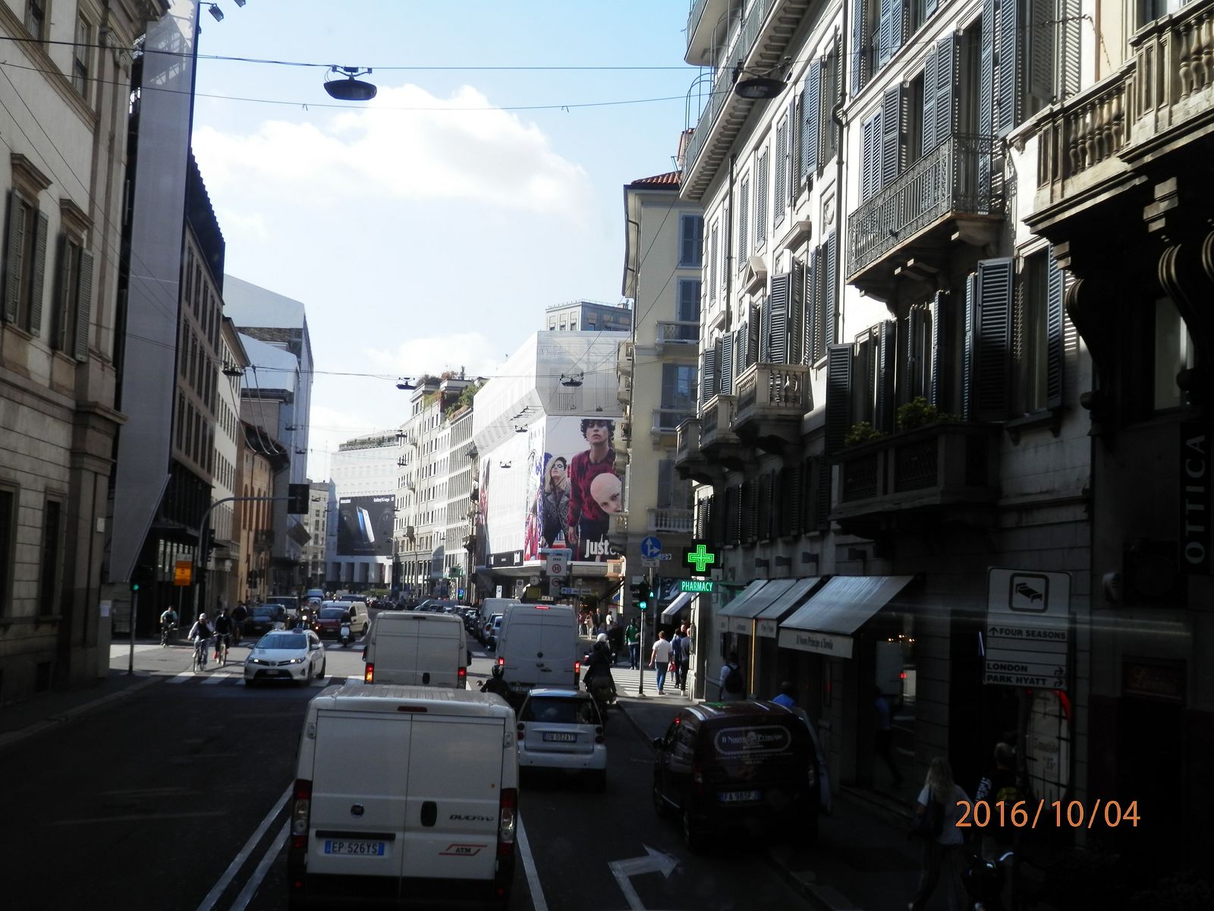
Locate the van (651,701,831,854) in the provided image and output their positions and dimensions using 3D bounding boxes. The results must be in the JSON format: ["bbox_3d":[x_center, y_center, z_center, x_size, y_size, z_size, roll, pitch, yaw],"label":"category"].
[{"bbox_3d":[1.650,4.210,21.518,1.700,1.710,3.950,-1,-4,-5],"label":"van"}]

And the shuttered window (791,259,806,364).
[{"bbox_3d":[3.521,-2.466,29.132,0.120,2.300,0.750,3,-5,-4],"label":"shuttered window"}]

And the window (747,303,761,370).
[{"bbox_3d":[3.345,-2.506,35.800,0.300,2.000,1.200,3,-5,-4],"label":"window"}]

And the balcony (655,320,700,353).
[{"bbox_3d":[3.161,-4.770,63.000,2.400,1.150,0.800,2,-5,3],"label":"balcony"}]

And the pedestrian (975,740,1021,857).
[{"bbox_3d":[4.050,3.843,16.327,0.520,1.730,0.420,3,-5,-3],"label":"pedestrian"}]

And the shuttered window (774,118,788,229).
[{"bbox_3d":[3.739,-6.040,33.848,0.160,2.300,1.050,3,-5,-4],"label":"shuttered window"}]

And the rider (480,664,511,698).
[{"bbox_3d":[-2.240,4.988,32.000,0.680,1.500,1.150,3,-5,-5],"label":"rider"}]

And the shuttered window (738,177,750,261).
[{"bbox_3d":[3.366,-5.767,38.987,0.180,2.300,1.250,3,-5,-4],"label":"shuttered window"}]

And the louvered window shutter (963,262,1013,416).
[{"bbox_3d":[4.838,-1.473,19.797,0.580,2.080,0.200,3,-5,-8],"label":"louvered window shutter"}]

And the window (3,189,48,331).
[{"bbox_3d":[-11.980,-3.926,32.830,0.250,2.580,2.400,3,-5,-5],"label":"window"}]

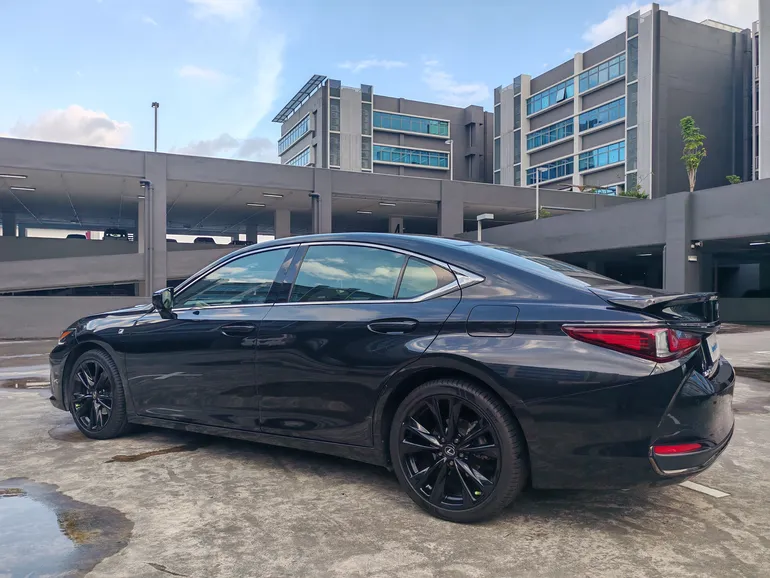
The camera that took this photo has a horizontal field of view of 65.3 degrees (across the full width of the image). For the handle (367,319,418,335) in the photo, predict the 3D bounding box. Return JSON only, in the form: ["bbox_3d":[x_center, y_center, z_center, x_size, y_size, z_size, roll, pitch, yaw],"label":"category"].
[{"bbox_3d":[0.036,0.184,2.916,0.265,0.060,0.050,0,-1,33],"label":"handle"}]

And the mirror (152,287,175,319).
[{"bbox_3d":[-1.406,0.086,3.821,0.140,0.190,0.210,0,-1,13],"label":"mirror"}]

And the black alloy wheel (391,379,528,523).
[{"bbox_3d":[0.335,0.723,2.742,0.662,0.662,0.235,-1,-1,34],"label":"black alloy wheel"}]

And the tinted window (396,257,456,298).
[{"bbox_3d":[0.208,-0.057,2.876,0.300,0.250,0.050,11,-30,18],"label":"tinted window"}]

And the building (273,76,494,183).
[{"bbox_3d":[-0.294,-11.117,82.996,24.400,25.600,20.600,0,-1,-24],"label":"building"}]

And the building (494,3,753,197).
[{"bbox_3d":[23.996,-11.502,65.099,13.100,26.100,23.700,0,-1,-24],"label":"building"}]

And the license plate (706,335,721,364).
[{"bbox_3d":[1.643,0.291,2.994,0.015,0.116,0.450,-14,-8,32],"label":"license plate"}]

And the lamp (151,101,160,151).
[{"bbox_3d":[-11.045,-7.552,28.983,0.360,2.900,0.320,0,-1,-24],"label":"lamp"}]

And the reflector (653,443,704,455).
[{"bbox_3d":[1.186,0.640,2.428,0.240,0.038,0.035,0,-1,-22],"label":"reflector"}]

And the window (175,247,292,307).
[{"bbox_3d":[-0.945,-0.058,3.670,0.900,0.390,0.070,-1,-30,34],"label":"window"}]

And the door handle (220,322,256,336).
[{"bbox_3d":[-0.824,0.230,3.406,0.265,0.060,0.055,-1,-1,34],"label":"door handle"}]

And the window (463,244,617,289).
[{"bbox_3d":[0.965,-0.143,3.292,0.780,0.100,1.180,24,13,32],"label":"window"}]

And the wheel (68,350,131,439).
[{"bbox_3d":[-2.053,0.762,4.435,0.668,0.668,0.240,0,-1,33],"label":"wheel"}]

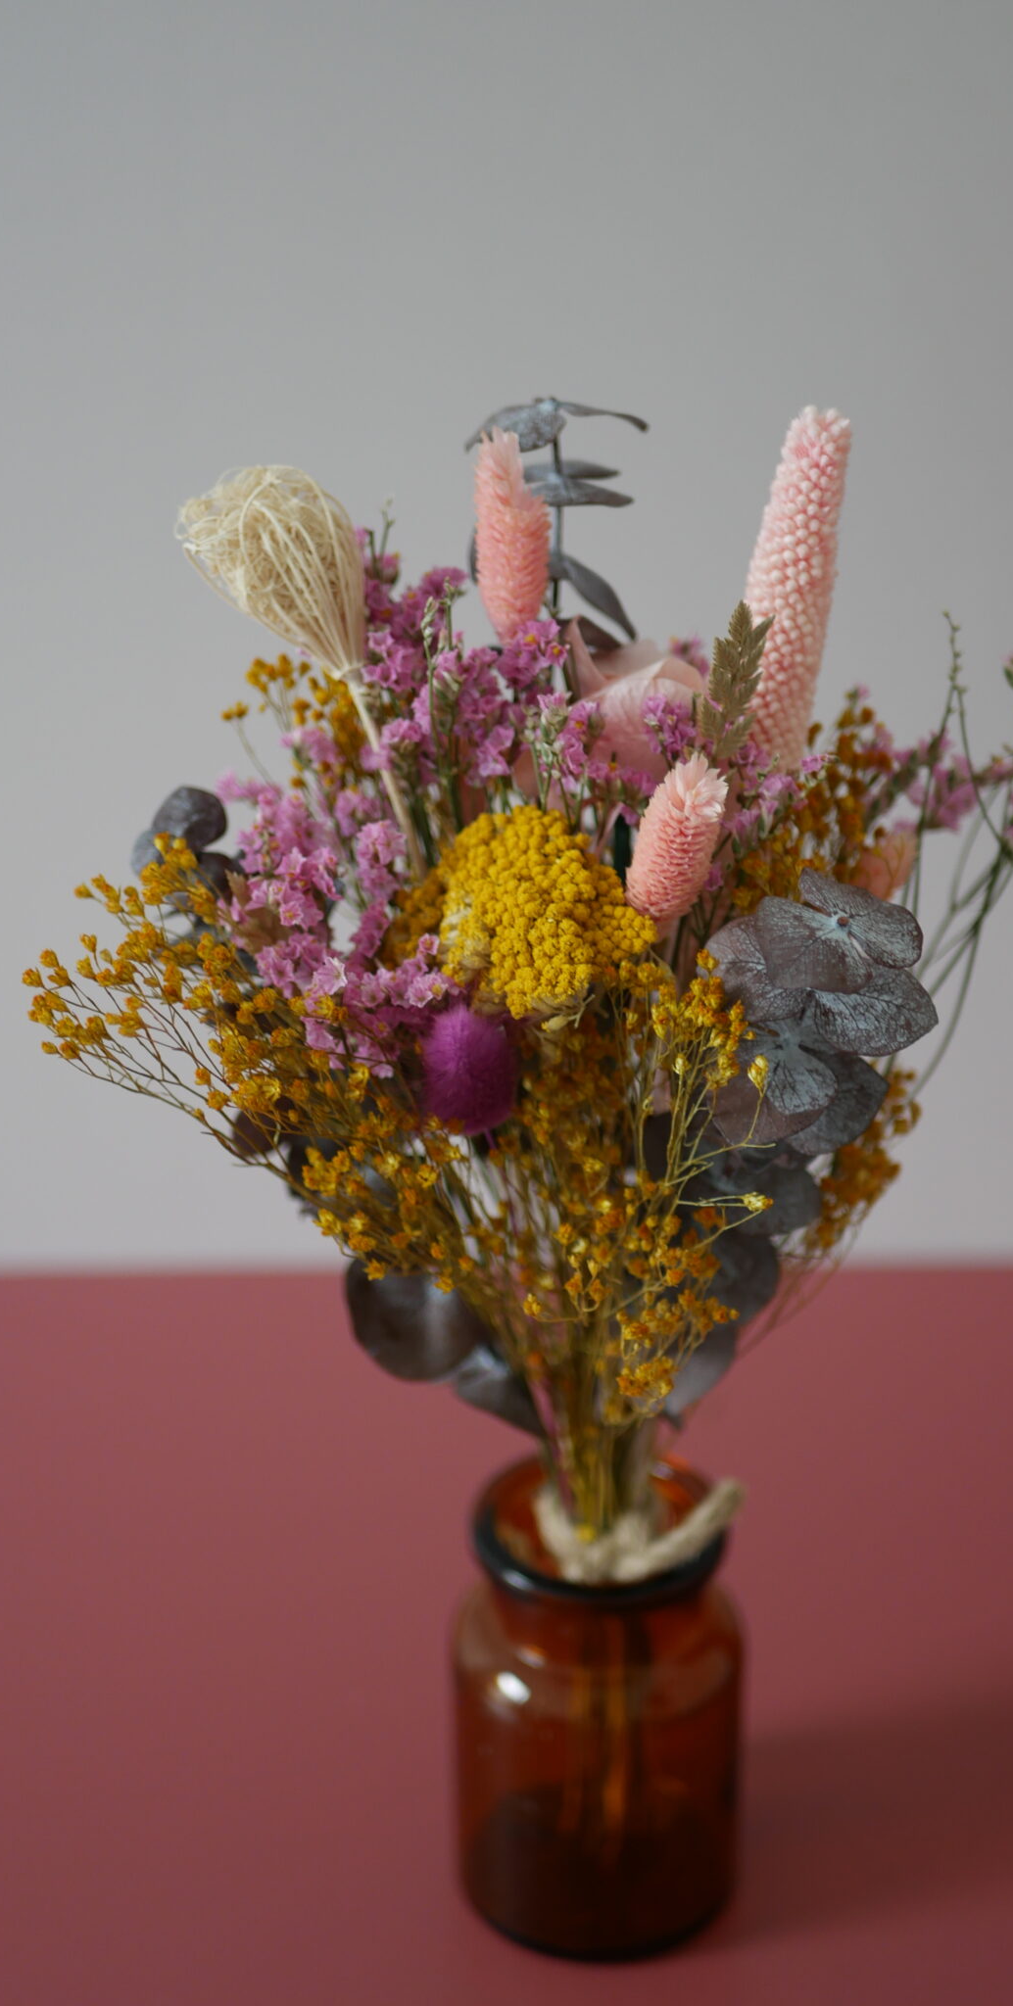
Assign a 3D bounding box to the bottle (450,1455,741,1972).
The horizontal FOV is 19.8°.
[{"bbox_3d":[0.021,0.161,0.666,0.067,0.096,0.067,0,21,0],"label":"bottle"}]

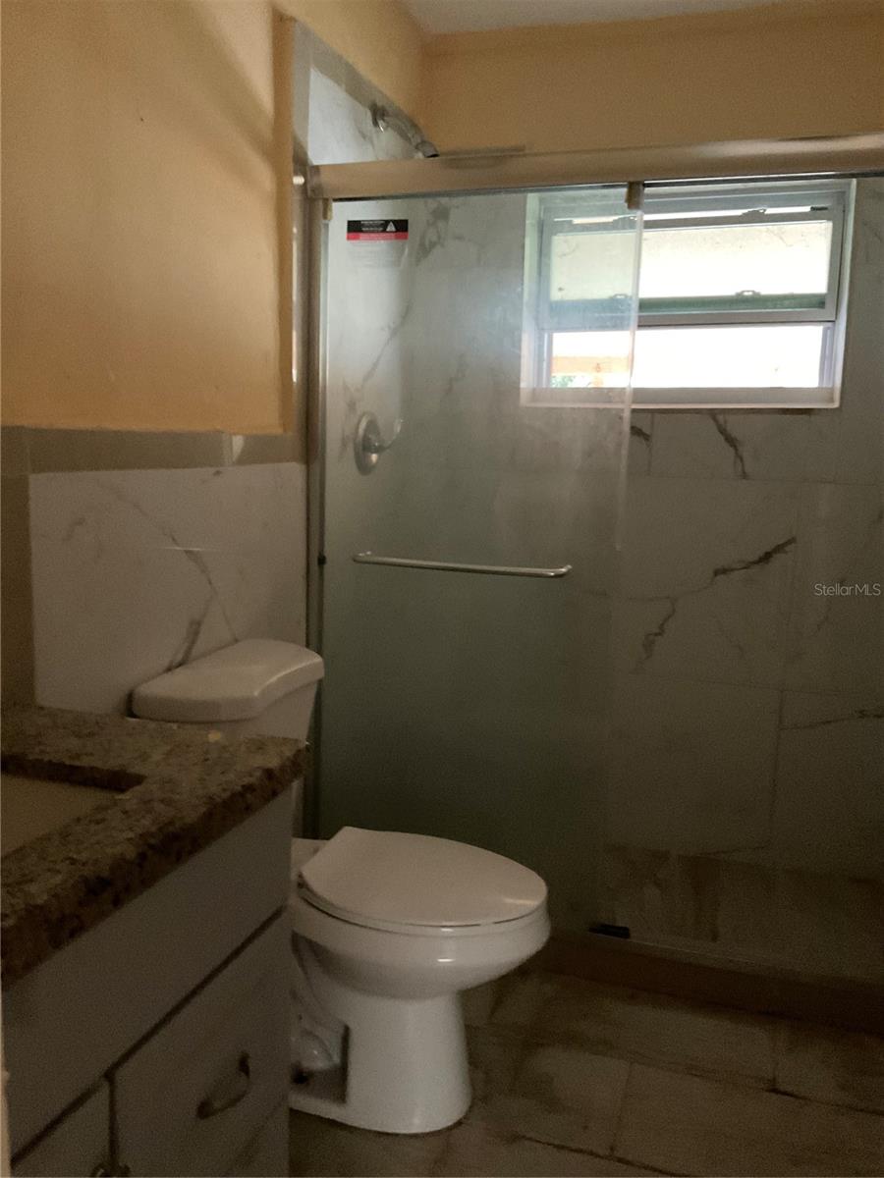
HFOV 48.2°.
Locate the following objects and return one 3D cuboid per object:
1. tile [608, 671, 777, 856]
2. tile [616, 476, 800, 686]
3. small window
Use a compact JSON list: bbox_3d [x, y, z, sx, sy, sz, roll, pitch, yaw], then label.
[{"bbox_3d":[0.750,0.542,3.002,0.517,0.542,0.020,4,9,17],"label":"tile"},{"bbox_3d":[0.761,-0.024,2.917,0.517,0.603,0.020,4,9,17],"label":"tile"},{"bbox_3d":[0.691,-0.837,2.876,0.903,0.613,0.119,4,9,17],"label":"small window"}]

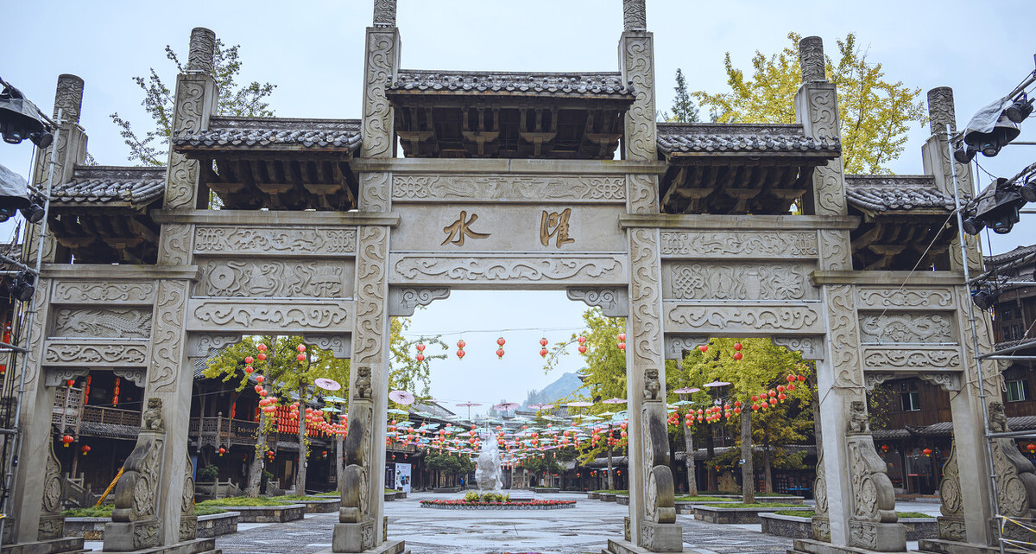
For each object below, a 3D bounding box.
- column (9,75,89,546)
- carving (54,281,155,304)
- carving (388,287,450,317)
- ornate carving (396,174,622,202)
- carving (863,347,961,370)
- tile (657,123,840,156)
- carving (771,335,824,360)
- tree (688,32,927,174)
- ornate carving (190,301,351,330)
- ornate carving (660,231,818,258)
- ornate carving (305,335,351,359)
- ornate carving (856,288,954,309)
[{"bbox_3d":[-7.860,0.324,13.831,0.570,7.900,0.600,0,-14,-1],"label":"column"},{"bbox_3d":[-6.728,0.253,13.571,1.515,0.335,0.130,0,-14,-1],"label":"carving"},{"bbox_3d":[-1.623,0.407,13.779,0.998,0.515,0.133,0,-13,-1],"label":"carving"},{"bbox_3d":[-0.148,-1.506,14.139,3.920,0.411,0.130,0,-14,-1],"label":"ornate carving"},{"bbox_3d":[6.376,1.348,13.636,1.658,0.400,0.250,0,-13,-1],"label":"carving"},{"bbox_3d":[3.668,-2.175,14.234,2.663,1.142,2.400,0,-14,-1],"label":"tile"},{"bbox_3d":[4.597,1.172,13.750,0.814,0.400,0.133,0,-13,-1],"label":"carving"},{"bbox_3d":[9.056,-0.510,24.532,7.300,14.450,7.200,0,-14,-1],"label":"tree"},{"bbox_3d":[-4.019,0.634,13.612,2.631,0.513,0.160,0,-14,-1],"label":"ornate carving"},{"bbox_3d":[3.691,-0.535,13.990,2.588,0.424,0.130,0,-14,-1],"label":"ornate carving"},{"bbox_3d":[-3.105,1.159,13.678,0.757,0.398,0.160,0,-14,-1],"label":"ornate carving"},{"bbox_3d":[6.431,0.376,13.903,1.648,0.352,0.160,0,-14,-1],"label":"ornate carving"}]

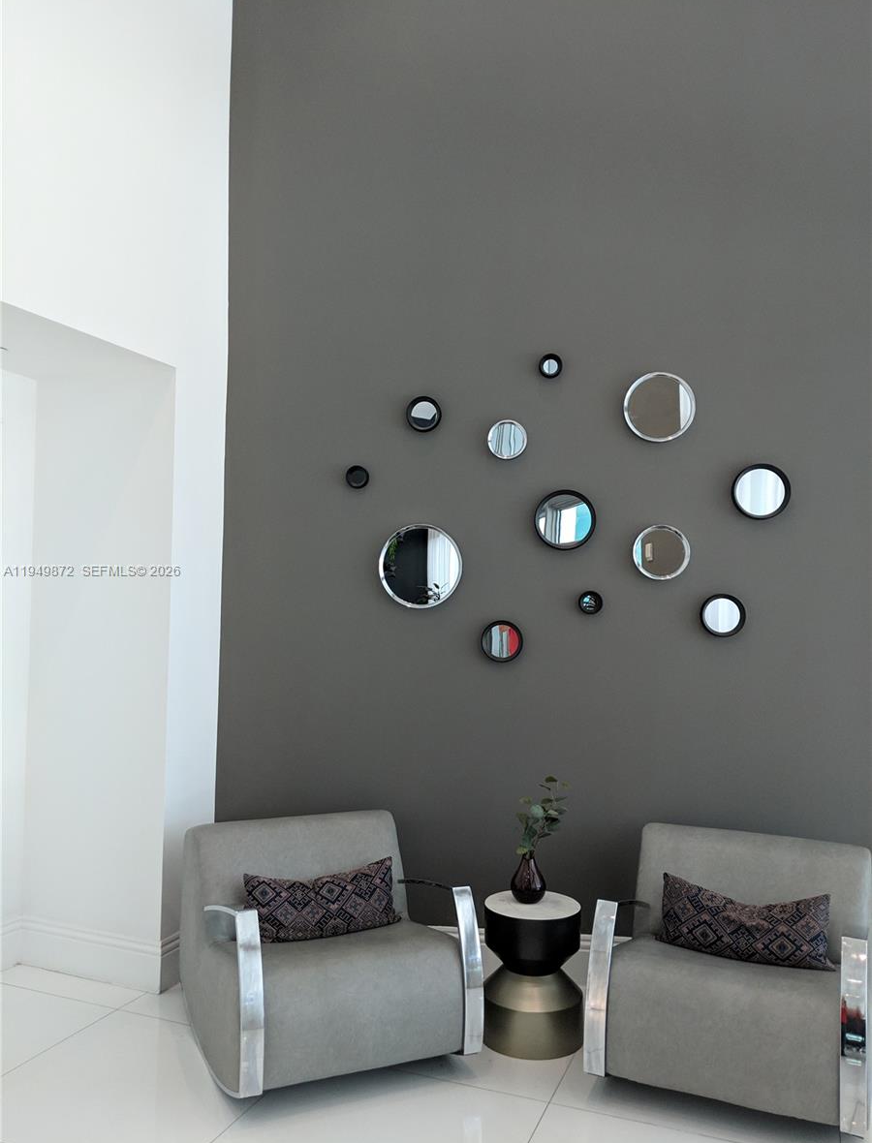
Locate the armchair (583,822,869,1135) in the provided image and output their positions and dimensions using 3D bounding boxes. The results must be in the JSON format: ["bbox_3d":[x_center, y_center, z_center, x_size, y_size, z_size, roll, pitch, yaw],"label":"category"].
[{"bbox_3d":[0.997,1.296,3.016,0.775,0.700,0.880,0,-3,25],"label":"armchair"}]

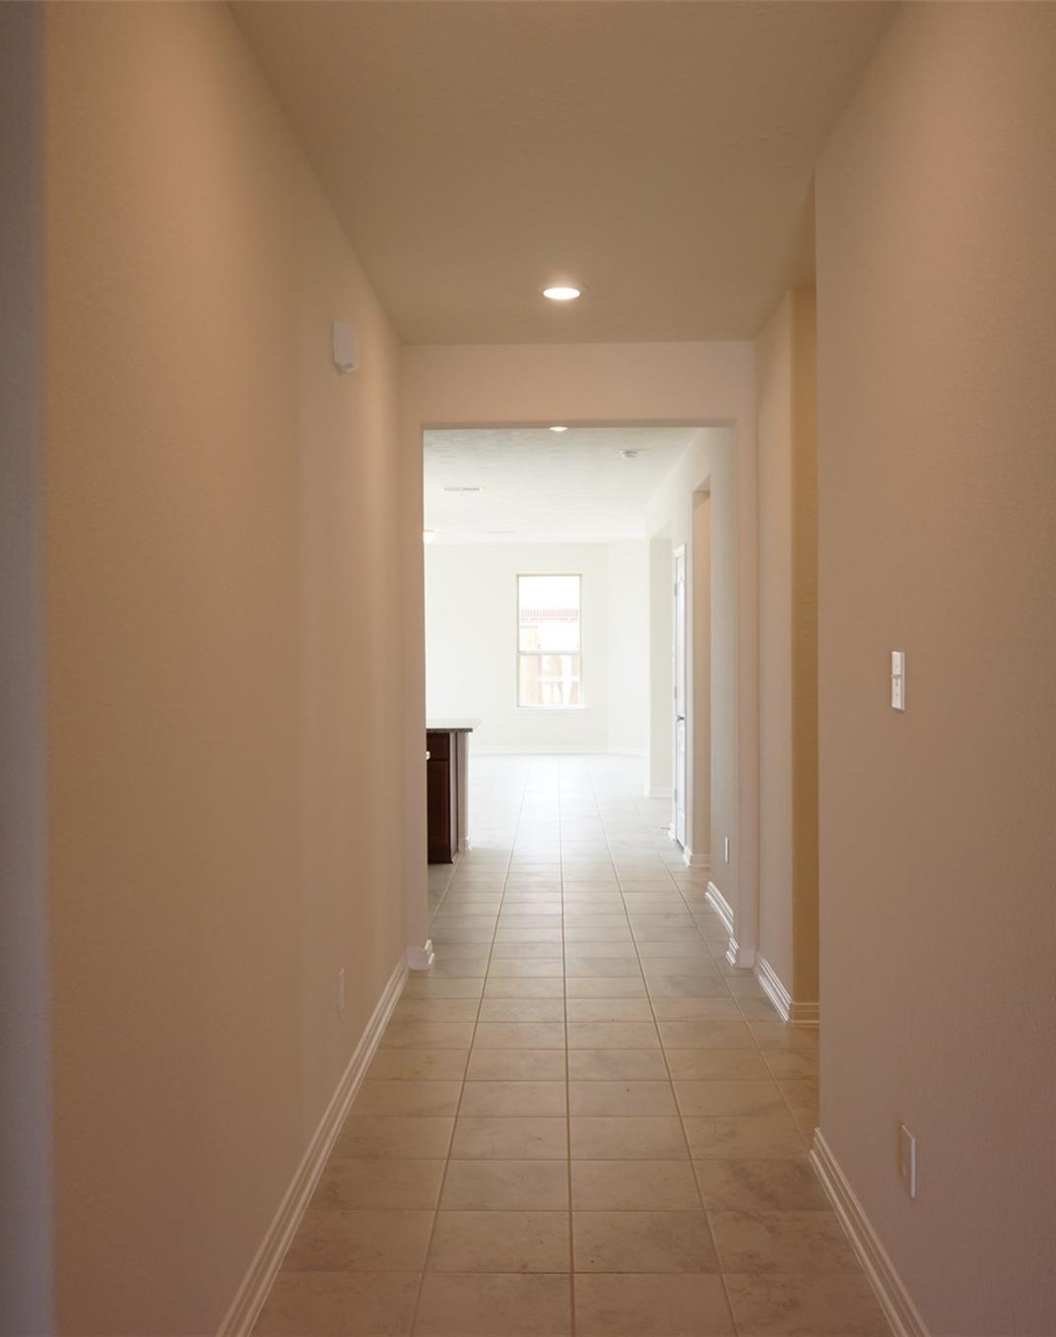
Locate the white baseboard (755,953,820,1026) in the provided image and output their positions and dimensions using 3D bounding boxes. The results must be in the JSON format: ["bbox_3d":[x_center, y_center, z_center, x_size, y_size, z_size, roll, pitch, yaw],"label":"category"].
[{"bbox_3d":[1.037,1.282,5.445,0.130,0.084,0.880,0,1,1],"label":"white baseboard"}]

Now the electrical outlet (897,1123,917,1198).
[{"bbox_3d":[0.764,0.994,2.697,0.008,0.116,0.073,0,1,1],"label":"electrical outlet"}]

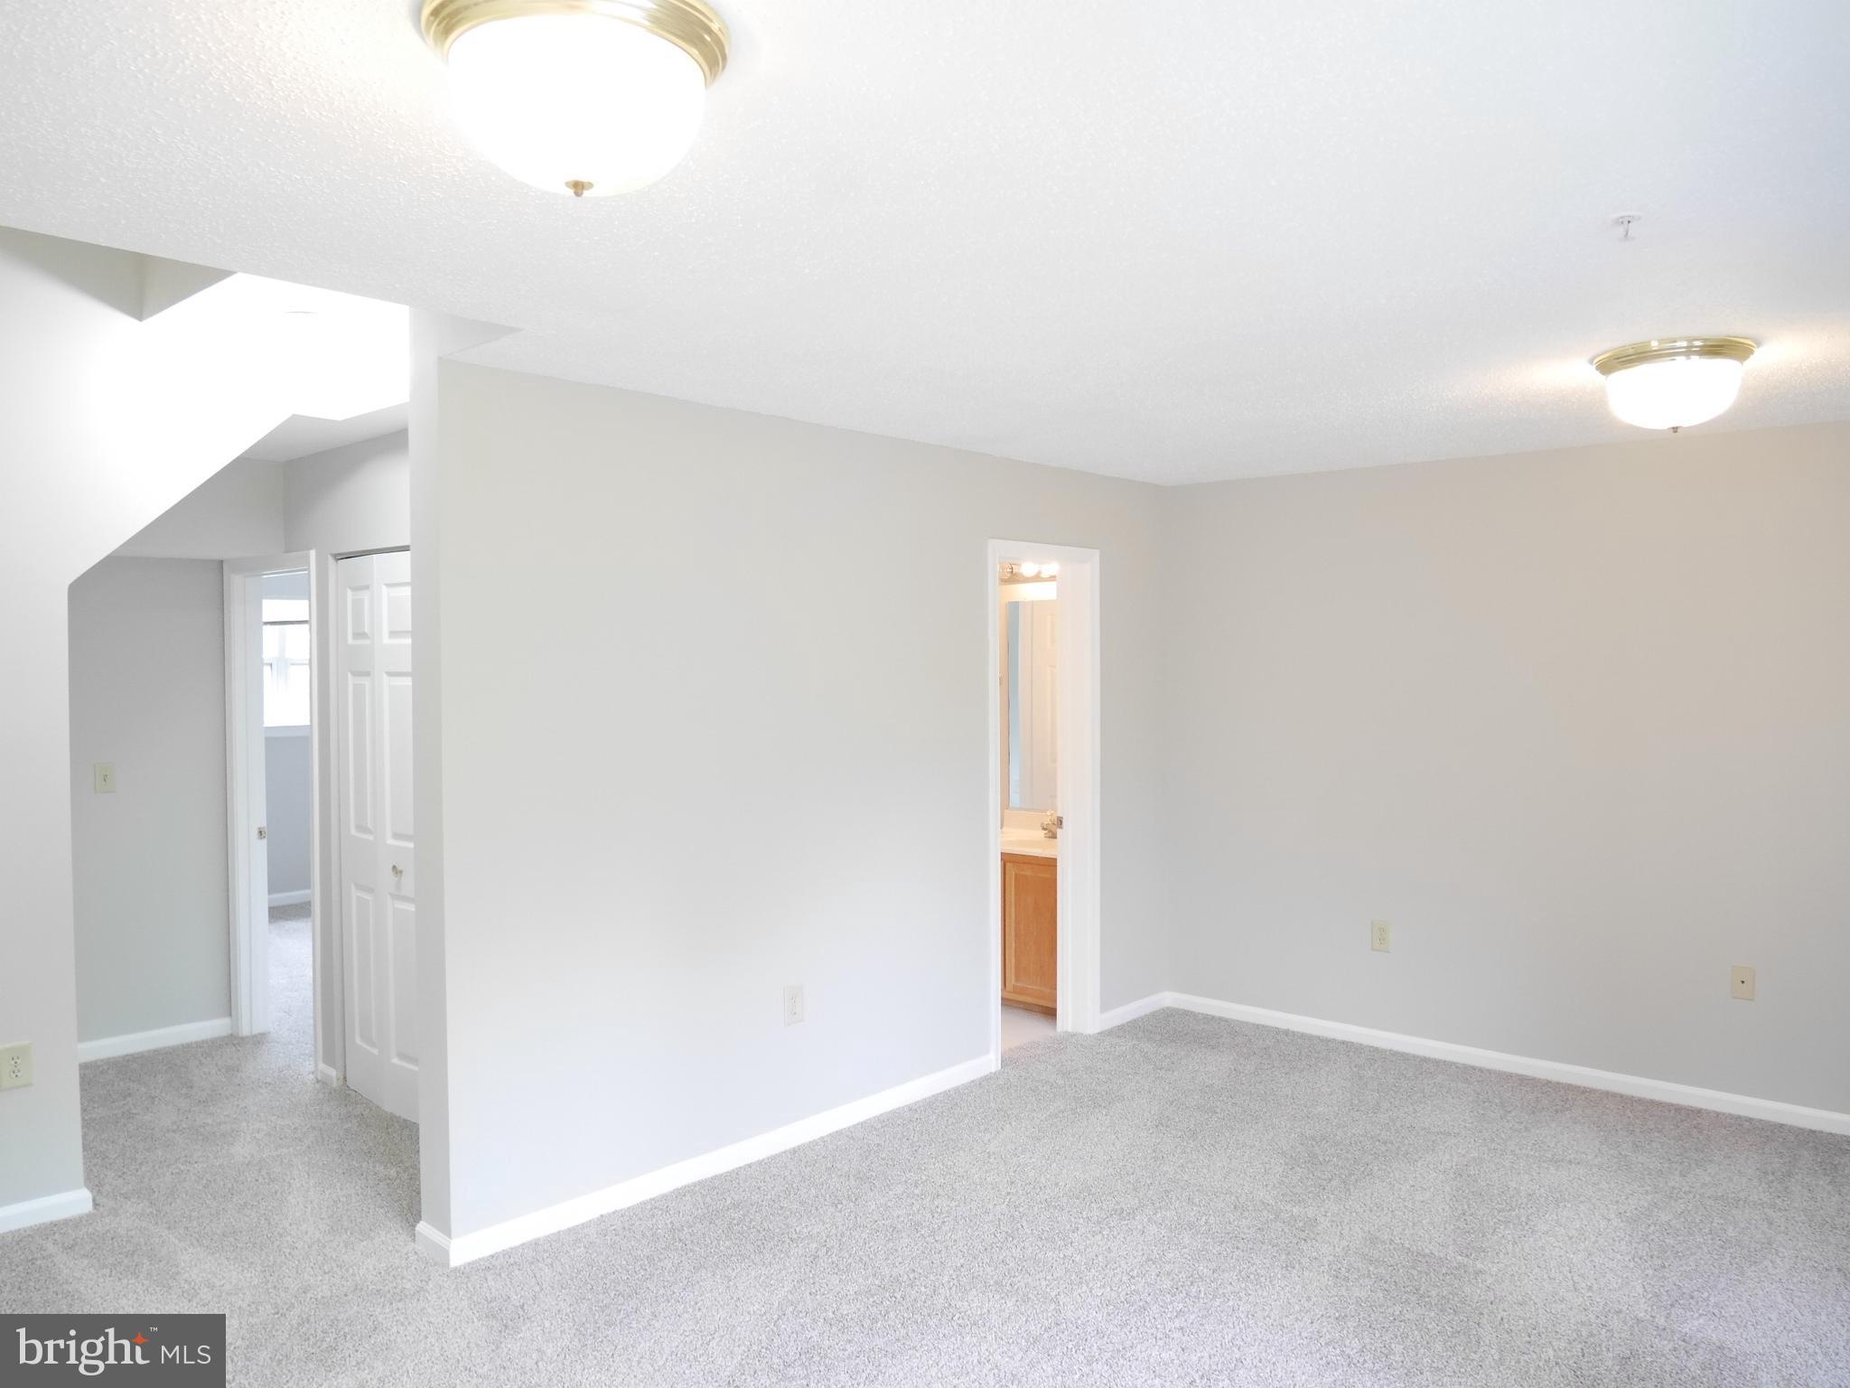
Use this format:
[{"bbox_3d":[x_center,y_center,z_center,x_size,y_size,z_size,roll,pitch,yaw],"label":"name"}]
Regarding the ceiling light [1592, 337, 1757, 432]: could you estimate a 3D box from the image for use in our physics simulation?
[{"bbox_3d":[1.953,-0.787,3.346,0.368,0.205,0.368,1,2,43],"label":"ceiling light"}]

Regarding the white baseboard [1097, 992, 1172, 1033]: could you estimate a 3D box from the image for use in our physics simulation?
[{"bbox_3d":[0.945,1.435,5.822,0.016,0.081,0.538,1,2,43],"label":"white baseboard"}]

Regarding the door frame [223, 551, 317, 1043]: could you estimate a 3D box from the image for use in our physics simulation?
[{"bbox_3d":[-2.641,0.460,5.316,0.905,2.092,0.137,1,2,43],"label":"door frame"}]

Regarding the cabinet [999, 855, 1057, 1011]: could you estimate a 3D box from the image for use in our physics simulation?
[{"bbox_3d":[0.555,1.106,6.181,0.790,0.740,0.525,1,2,43],"label":"cabinet"}]

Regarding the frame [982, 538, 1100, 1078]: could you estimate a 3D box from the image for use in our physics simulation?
[{"bbox_3d":[0.466,0.438,5.357,0.145,2.101,0.753,1,2,43],"label":"frame"}]

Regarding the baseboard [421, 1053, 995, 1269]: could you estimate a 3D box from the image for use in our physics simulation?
[{"bbox_3d":[-0.560,1.480,4.293,0.172,0.084,2.258,1,2,43],"label":"baseboard"}]

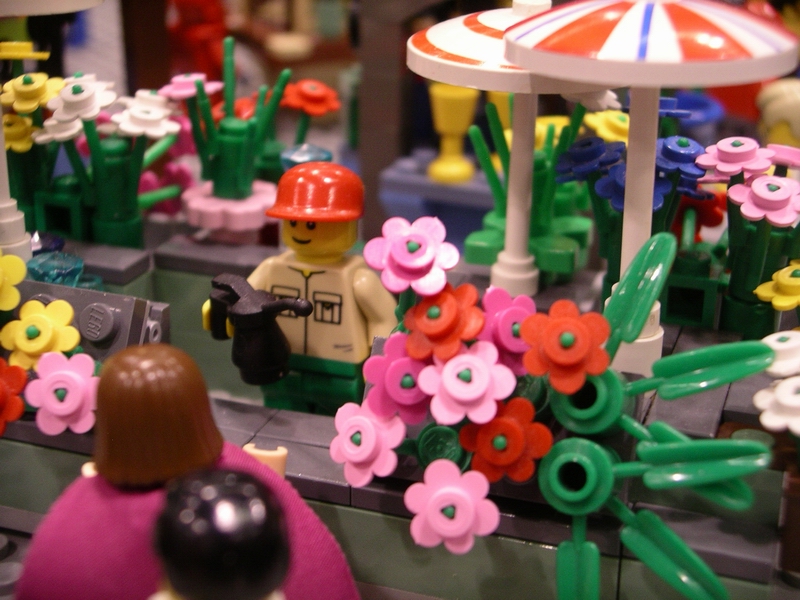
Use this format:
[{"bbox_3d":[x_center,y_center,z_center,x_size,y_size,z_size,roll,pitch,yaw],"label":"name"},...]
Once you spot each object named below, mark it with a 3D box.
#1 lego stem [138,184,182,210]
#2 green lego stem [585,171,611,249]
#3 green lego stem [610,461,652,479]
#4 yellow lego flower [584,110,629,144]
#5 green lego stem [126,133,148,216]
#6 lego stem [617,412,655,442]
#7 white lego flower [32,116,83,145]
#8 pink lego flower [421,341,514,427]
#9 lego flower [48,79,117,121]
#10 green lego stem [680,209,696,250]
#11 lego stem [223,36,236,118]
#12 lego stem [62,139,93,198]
[{"bbox_3d":[-0.037,-0.016,0.220,0.007,0.002,0.002,-19,0,0],"label":"lego stem"},{"bbox_3d":[0.026,-0.012,0.186,0.002,0.010,0.002,-8,-6,0],"label":"green lego stem"},{"bbox_3d":[0.025,0.018,0.152,0.004,0.001,0.001,-7,0,0],"label":"green lego stem"},{"bbox_3d":[0.033,-0.026,0.215,0.010,0.003,0.010,14,36,0],"label":"yellow lego flower"},{"bbox_3d":[-0.040,-0.019,0.217,0.002,0.014,0.002,17,36,0],"label":"green lego stem"},{"bbox_3d":[0.026,0.014,0.157,0.004,0.001,0.001,36,0,0],"label":"lego stem"},{"bbox_3d":[-0.051,-0.026,0.217,0.010,0.003,0.010,-6,32,0],"label":"white lego flower"},{"bbox_3d":[0.007,0.008,0.148,0.010,0.010,0.003,4,-19,10],"label":"pink lego flower"},{"bbox_3d":[-0.046,-0.030,0.208,0.010,0.003,0.010,3,41,0],"label":"lego flower"},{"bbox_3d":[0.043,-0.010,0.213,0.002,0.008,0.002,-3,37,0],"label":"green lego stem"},{"bbox_3d":[-0.027,-0.035,0.226,0.002,0.013,0.002,0,7,0],"label":"lego stem"},{"bbox_3d":[-0.047,-0.019,0.208,0.002,0.009,0.002,-14,25,0],"label":"lego stem"}]

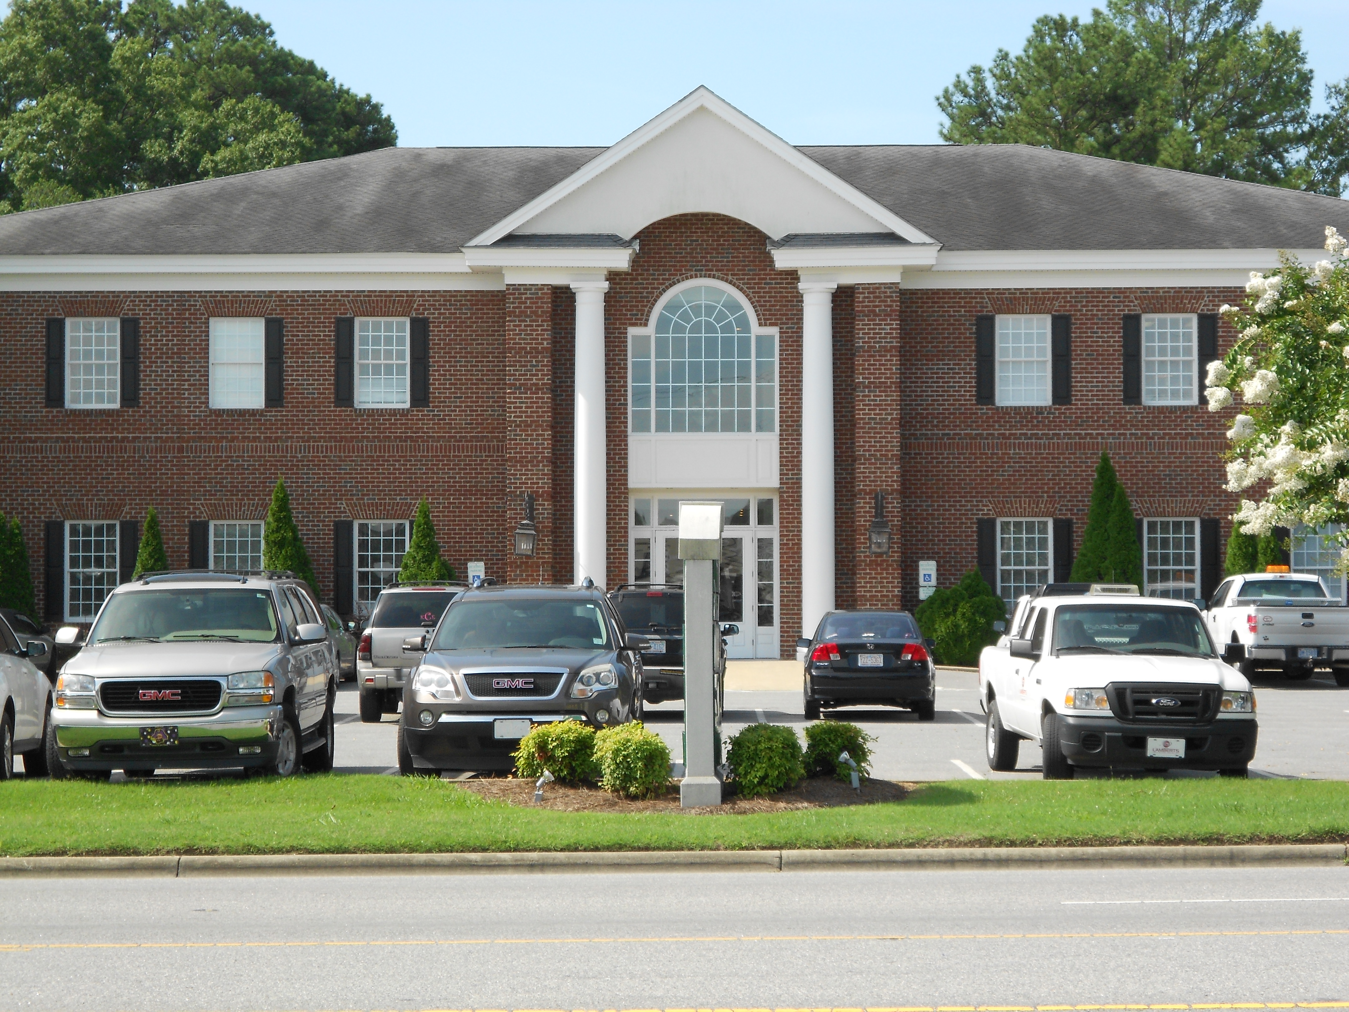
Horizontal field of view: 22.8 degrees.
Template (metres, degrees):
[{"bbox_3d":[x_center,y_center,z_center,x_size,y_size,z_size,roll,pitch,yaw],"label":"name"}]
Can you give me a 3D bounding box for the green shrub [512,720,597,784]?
[{"bbox_3d":[-0.952,1.975,26.900,0.680,0.520,0.650,0,-2,1],"label":"green shrub"}]

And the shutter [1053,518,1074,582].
[{"bbox_3d":[7.184,1.157,61.860,0.360,1.860,0.050,0,-2,2],"label":"shutter"}]

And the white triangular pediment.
[{"bbox_3d":[0.490,-6.185,61.085,8.567,2.901,0.800,0,-1,0],"label":"white triangular pediment"}]

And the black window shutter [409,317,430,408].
[{"bbox_3d":[-4.749,-2.673,62.497,0.368,1.690,0.050,0,-2,2],"label":"black window shutter"}]

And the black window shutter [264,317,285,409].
[{"bbox_3d":[-7.438,-2.663,62.373,0.369,1.692,0.050,0,-2,1],"label":"black window shutter"}]

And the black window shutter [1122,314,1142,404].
[{"bbox_3d":[8.559,-2.739,62.656,0.370,1.694,0.050,0,-1,0],"label":"black window shutter"}]

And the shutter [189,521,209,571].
[{"bbox_3d":[-8.862,1.206,62.477,0.383,1.870,0.050,0,-2,2],"label":"shutter"}]

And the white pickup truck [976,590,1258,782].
[{"bbox_3d":[4.041,1.665,31.273,1.760,1.770,5.160,0,-2,-4],"label":"white pickup truck"}]

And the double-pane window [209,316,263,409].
[{"bbox_3d":[-8.145,-2.660,62.457,1.040,1.705,0.120,0,-2,1],"label":"double-pane window"}]

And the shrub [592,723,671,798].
[{"bbox_3d":[-0.332,1.999,26.374,0.605,0.605,0.605,0,-1,0],"label":"shrub"}]

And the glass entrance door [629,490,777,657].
[{"bbox_3d":[0.546,1.301,61.993,2.788,3.051,0.150,0,-1,0],"label":"glass entrance door"}]

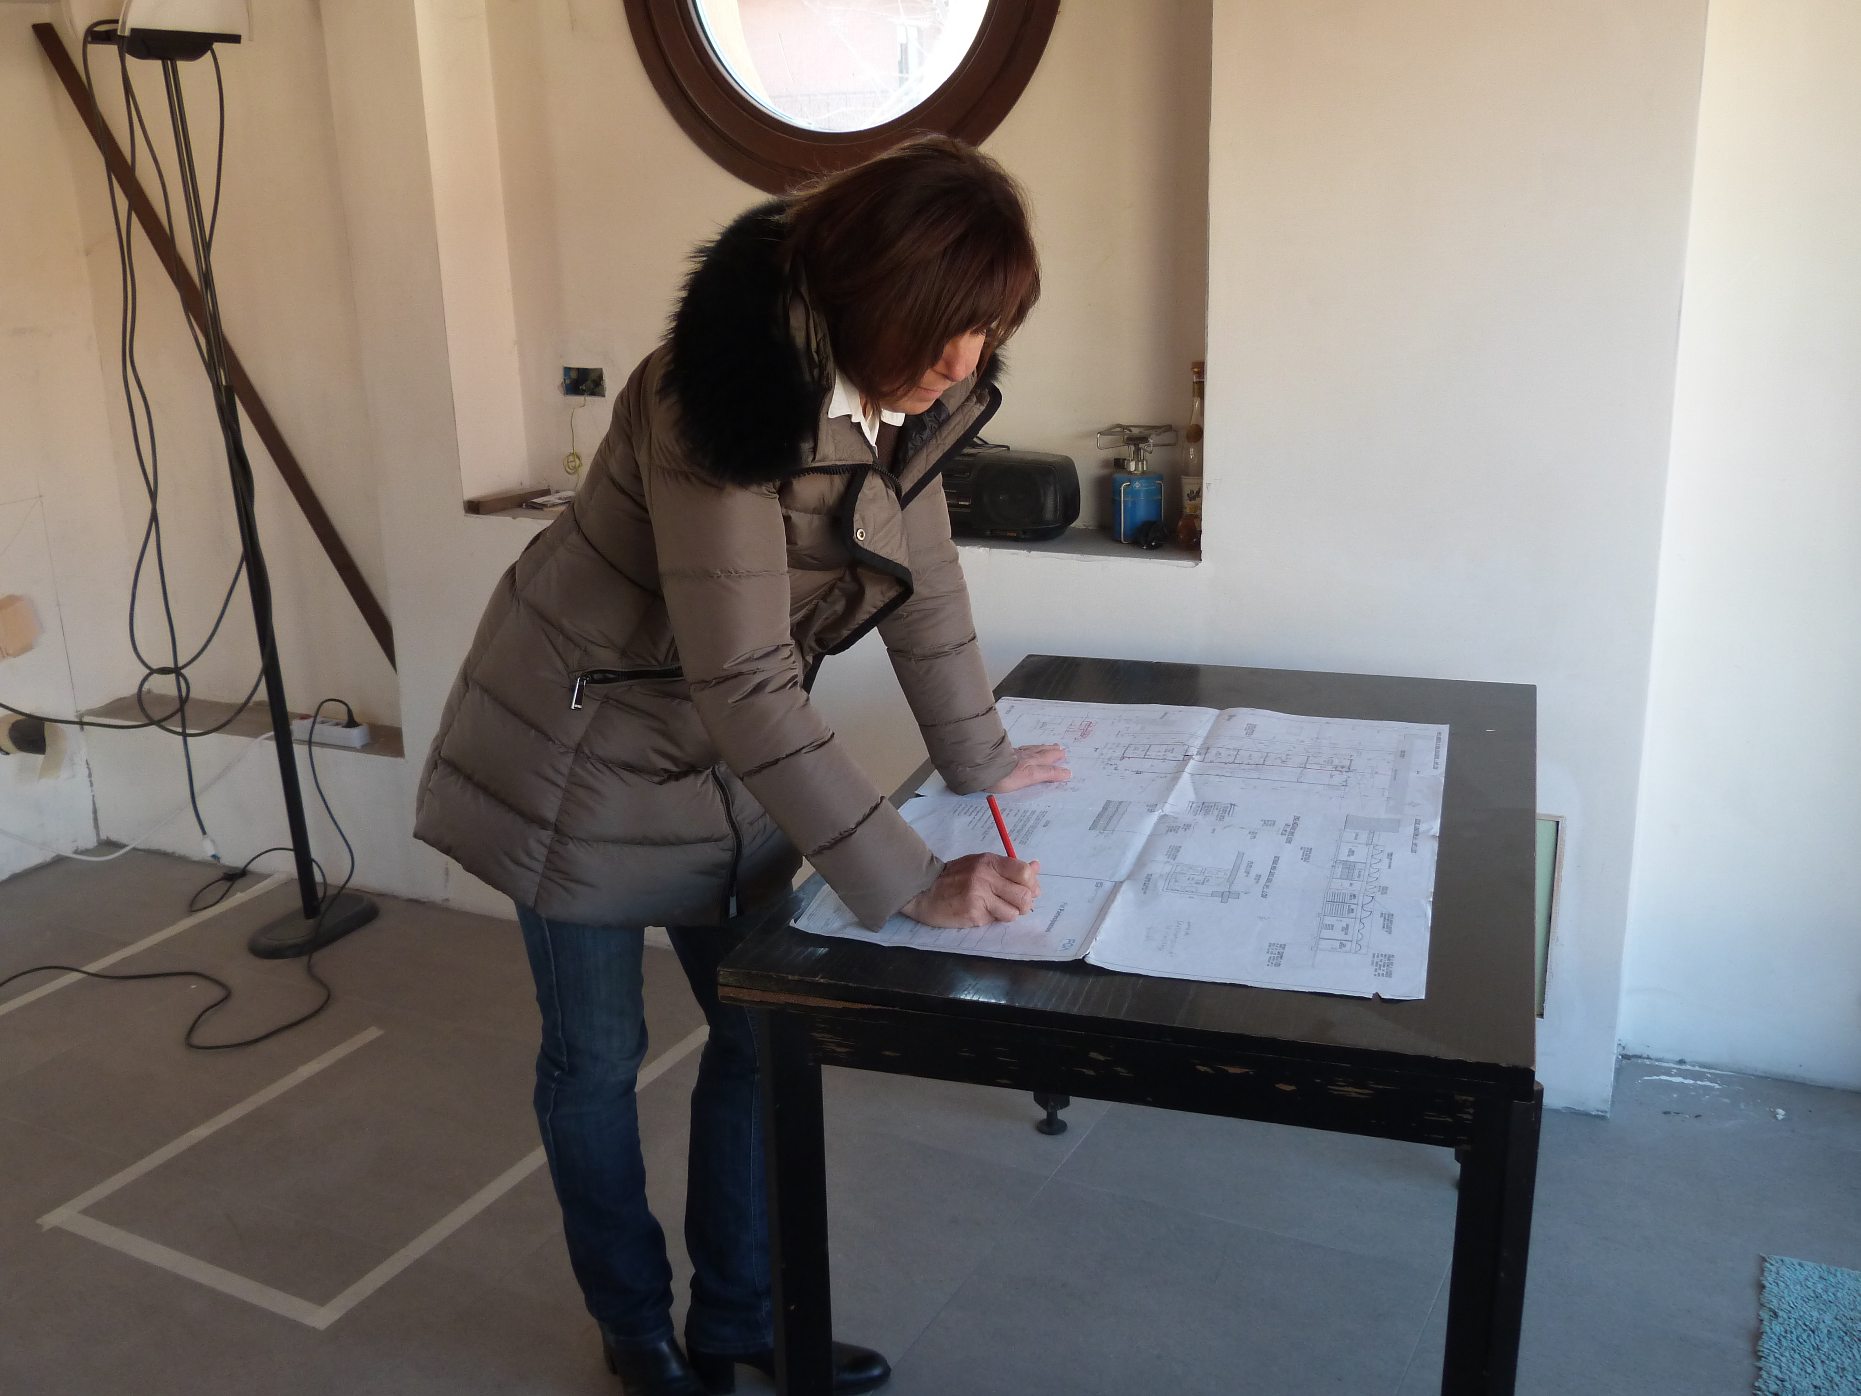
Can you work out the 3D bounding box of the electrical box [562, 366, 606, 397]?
[{"bbox_3d":[-0.703,-0.654,3.665,0.104,0.067,0.045,6,18,25],"label":"electrical box"}]

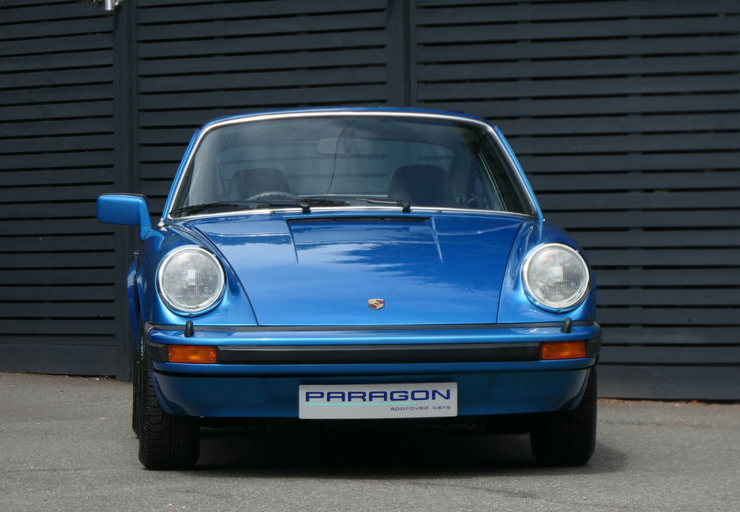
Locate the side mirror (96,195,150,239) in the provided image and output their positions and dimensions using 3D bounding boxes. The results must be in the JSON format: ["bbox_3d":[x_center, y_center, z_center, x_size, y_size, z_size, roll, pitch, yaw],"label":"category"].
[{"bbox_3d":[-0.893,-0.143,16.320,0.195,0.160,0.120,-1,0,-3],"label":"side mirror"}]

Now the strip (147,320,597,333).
[{"bbox_3d":[0.018,0.240,15.131,1.535,0.045,0.400,-1,0,-3],"label":"strip"}]

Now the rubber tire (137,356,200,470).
[{"bbox_3d":[-0.704,0.431,15.702,0.208,0.635,0.635,-1,0,-3],"label":"rubber tire"}]

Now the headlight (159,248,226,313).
[{"bbox_3d":[-0.602,0.082,15.085,0.228,0.228,0.130,-1,0,-3],"label":"headlight"}]

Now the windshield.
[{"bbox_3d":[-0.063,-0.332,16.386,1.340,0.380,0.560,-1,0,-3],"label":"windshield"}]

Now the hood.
[{"bbox_3d":[-0.011,0.041,15.519,1.220,0.380,1.080,-1,0,-3],"label":"hood"}]

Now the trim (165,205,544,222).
[{"bbox_3d":[-0.051,-0.151,16.207,1.340,0.060,0.260,-1,0,-3],"label":"trim"}]

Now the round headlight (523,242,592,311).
[{"bbox_3d":[0.628,0.071,15.154,0.228,0.228,0.130,-1,0,-3],"label":"round headlight"}]

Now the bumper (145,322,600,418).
[{"bbox_3d":[0.022,0.381,15.076,1.550,0.320,0.510,-1,0,-3],"label":"bumper"}]

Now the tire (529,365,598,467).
[{"bbox_3d":[0.662,0.419,15.779,0.208,0.635,0.635,-1,0,-3],"label":"tire"}]

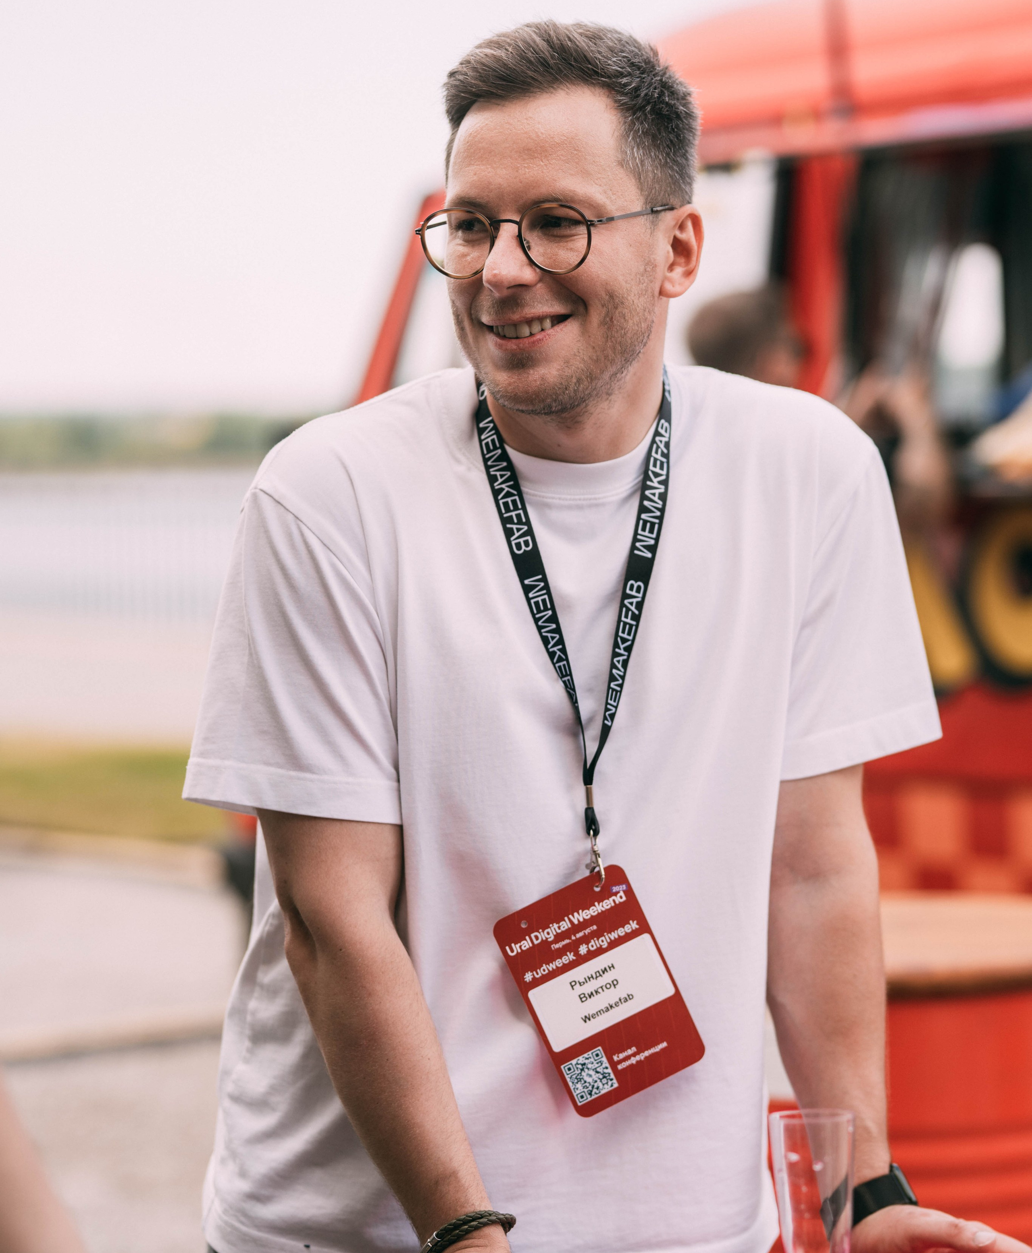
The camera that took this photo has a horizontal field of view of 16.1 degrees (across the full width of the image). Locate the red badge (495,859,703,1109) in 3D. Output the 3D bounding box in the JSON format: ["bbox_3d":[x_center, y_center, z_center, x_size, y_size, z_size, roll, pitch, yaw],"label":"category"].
[{"bbox_3d":[0.057,0.249,2.500,0.099,0.152,0.003,-25,-2,-2],"label":"red badge"}]

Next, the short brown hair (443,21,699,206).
[{"bbox_3d":[0.038,-0.344,2.530,0.168,0.165,0.200,-1,9,30],"label":"short brown hair"}]

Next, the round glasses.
[{"bbox_3d":[0.023,-0.268,2.470,0.140,0.050,0.140,-1,9,30],"label":"round glasses"}]

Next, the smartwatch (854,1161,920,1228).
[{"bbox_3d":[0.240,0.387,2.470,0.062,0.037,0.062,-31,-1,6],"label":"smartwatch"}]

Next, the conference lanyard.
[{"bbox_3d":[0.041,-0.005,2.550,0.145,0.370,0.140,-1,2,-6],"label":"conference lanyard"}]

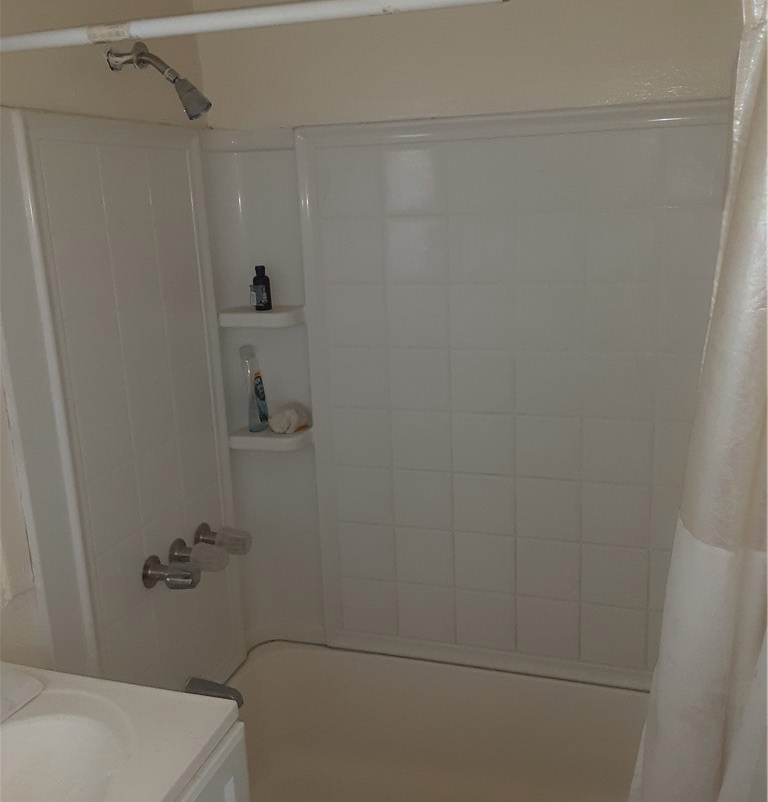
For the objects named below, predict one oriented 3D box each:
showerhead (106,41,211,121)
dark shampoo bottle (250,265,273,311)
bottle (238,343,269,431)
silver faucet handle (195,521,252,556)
[{"bbox_3d":[-0.446,-0.634,1.588,0.225,0.156,0.062,2,13,19],"label":"showerhead"},{"bbox_3d":[-0.298,-0.276,1.952,0.041,0.108,0.041,-1,13,4],"label":"dark shampoo bottle"},{"bbox_3d":[-0.325,-0.031,2.021,0.050,0.203,0.040,-14,14,-34],"label":"bottle"},{"bbox_3d":[-0.370,0.323,1.864,0.130,0.064,0.062,2,13,19],"label":"silver faucet handle"}]

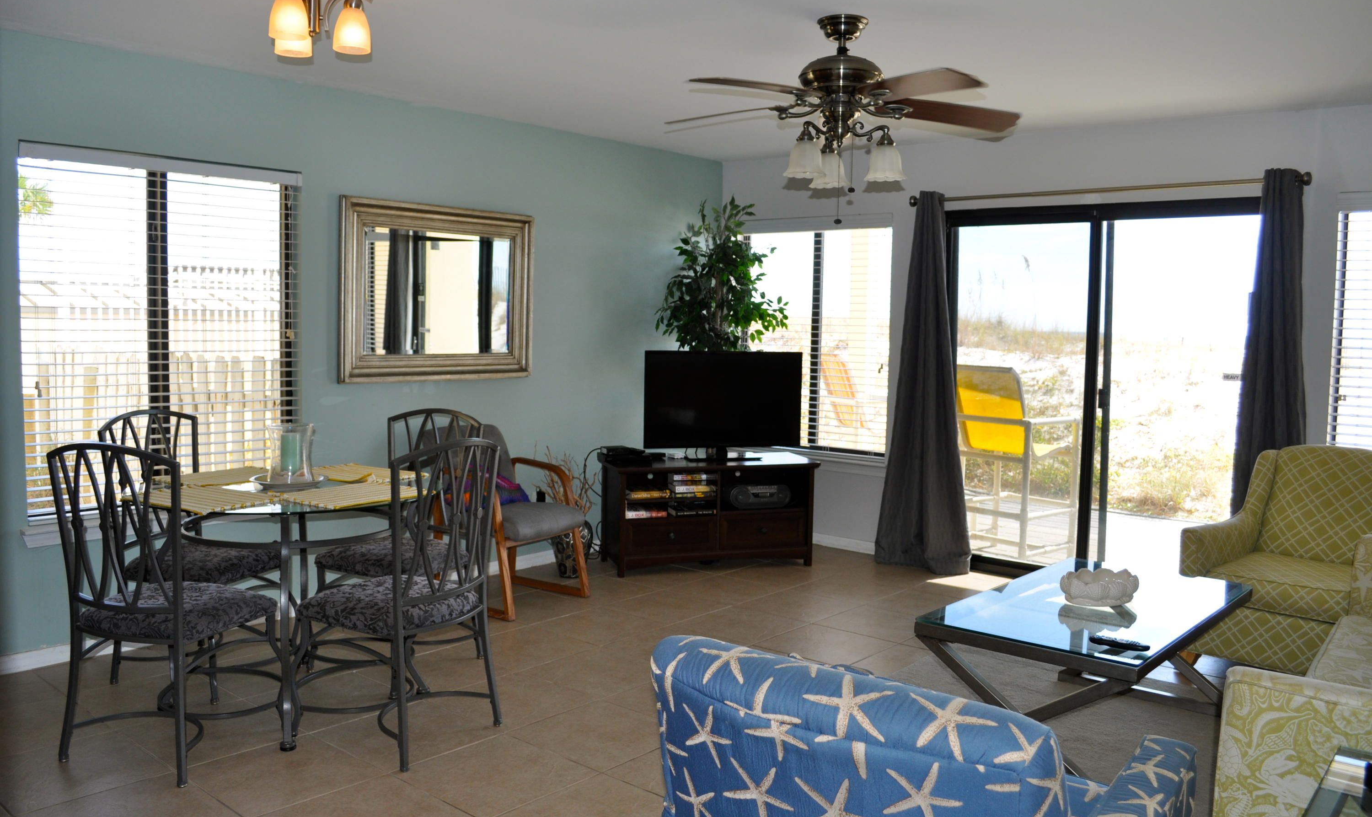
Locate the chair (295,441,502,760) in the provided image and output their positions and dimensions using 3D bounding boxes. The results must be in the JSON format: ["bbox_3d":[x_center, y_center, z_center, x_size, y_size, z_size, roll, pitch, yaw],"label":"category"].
[{"bbox_3d":[-0.937,0.580,3.380,0.540,0.990,0.460,4,5,29],"label":"chair"}]

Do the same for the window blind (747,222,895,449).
[{"bbox_3d":[0.811,-0.467,6.575,1.110,1.400,0.060,5,6,40],"label":"window blind"}]

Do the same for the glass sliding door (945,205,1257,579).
[{"bbox_3d":[2.148,-0.058,5.349,1.800,2.020,0.120,5,6,41],"label":"glass sliding door"}]

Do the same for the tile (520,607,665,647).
[{"bbox_3d":[-0.401,0.997,4.680,0.455,0.010,0.455,5,6,40],"label":"tile"}]

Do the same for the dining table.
[{"bbox_3d":[-1.365,0.653,3.528,1.060,0.784,1.060,5,6,41],"label":"dining table"}]

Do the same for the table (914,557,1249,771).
[{"bbox_3d":[1.430,0.898,3.606,0.685,0.450,1.320,5,6,40],"label":"table"}]

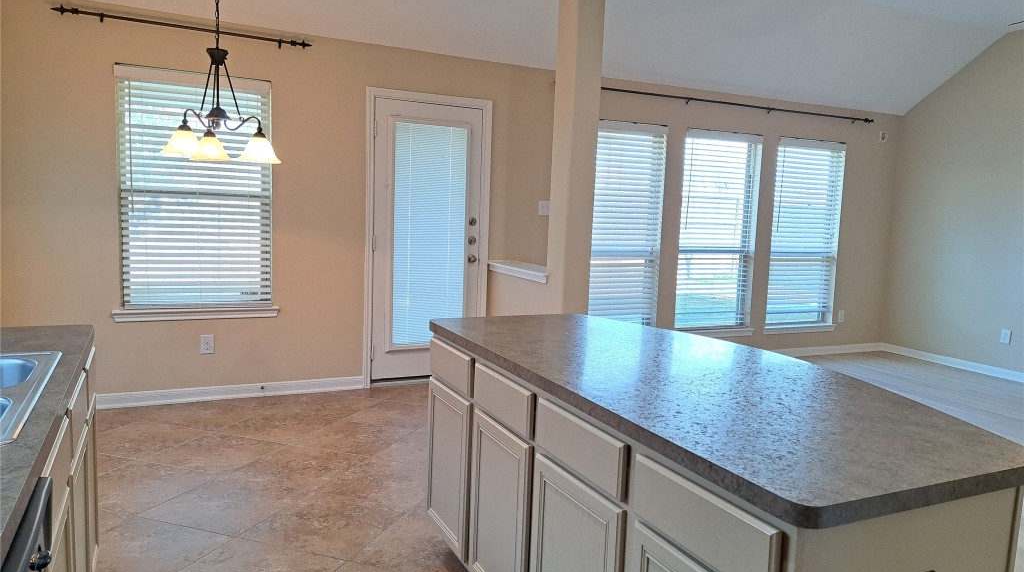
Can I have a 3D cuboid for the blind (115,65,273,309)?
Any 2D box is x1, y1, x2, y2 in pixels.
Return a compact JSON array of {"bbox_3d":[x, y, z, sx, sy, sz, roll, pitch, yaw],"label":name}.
[{"bbox_3d":[-2.030,-0.602,4.588,0.908,1.492,0.070,-1,7,-25],"label":"blind"}]

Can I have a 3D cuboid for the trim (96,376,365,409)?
[{"bbox_3d":[-1.874,0.721,4.779,1.757,0.094,0.018,-1,7,-25],"label":"trim"}]

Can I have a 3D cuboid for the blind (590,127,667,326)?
[{"bbox_3d":[0.916,-0.486,6.007,0.835,1.758,0.070,-1,7,-25],"label":"blind"}]

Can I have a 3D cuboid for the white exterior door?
[{"bbox_3d":[-0.629,-0.323,5.282,0.861,2.060,0.060,-1,7,-25],"label":"white exterior door"}]

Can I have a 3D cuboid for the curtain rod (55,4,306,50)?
[{"bbox_3d":[-1.989,-1.589,4.403,1.462,0.080,0.090,-1,7,-25],"label":"curtain rod"}]

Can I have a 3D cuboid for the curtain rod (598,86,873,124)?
[{"bbox_3d":[1.964,-1.601,6.286,3.604,0.077,0.090,-1,7,-25],"label":"curtain rod"}]

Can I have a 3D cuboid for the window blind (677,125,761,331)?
[{"bbox_3d":[1.883,-0.502,6.466,0.880,1.762,0.070,-1,7,-25],"label":"window blind"}]

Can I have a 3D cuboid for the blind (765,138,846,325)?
[{"bbox_3d":[2.859,-0.545,6.926,0.885,1.716,0.070,-1,7,-25],"label":"blind"}]

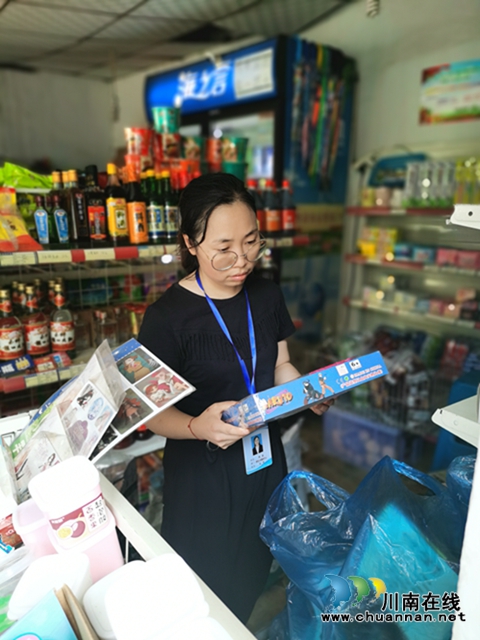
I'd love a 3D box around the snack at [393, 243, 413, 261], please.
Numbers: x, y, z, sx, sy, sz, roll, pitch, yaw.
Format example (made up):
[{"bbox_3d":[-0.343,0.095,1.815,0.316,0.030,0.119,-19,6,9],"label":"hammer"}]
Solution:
[{"bbox_3d":[0.765,-0.323,2.356,0.055,0.068,0.083,-11,18,-43],"label":"snack"}]

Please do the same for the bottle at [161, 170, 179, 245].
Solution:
[{"bbox_3d":[-0.251,-0.403,1.787,0.063,0.250,0.063,-7,16,-26],"label":"bottle"}]

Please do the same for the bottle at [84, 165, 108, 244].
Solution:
[{"bbox_3d":[-0.484,-0.382,1.676,0.069,0.262,0.069,-7,16,-26],"label":"bottle"}]

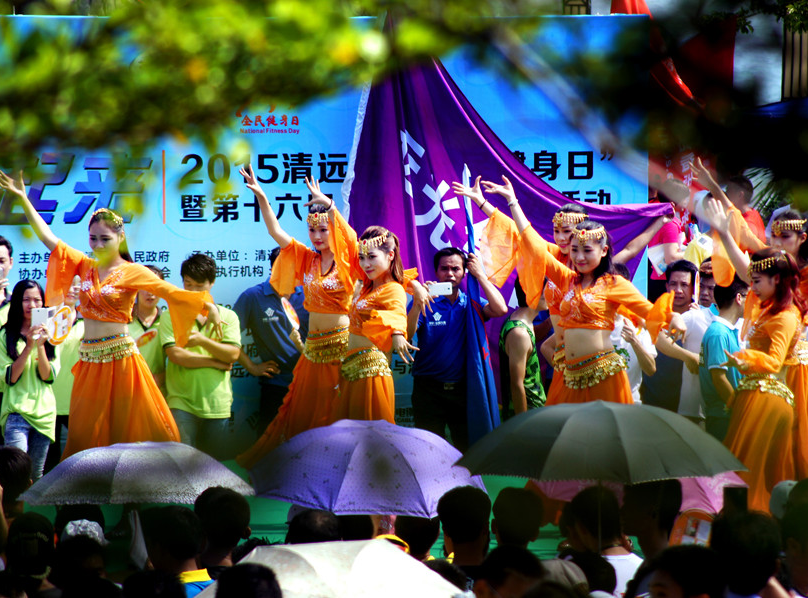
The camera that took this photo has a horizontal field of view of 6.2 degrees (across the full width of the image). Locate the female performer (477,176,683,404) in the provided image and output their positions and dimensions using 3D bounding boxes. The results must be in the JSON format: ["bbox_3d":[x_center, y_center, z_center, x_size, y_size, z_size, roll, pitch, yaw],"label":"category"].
[{"bbox_3d":[0.877,0.274,37.500,1.000,1.760,0.500,2,5,25],"label":"female performer"}]

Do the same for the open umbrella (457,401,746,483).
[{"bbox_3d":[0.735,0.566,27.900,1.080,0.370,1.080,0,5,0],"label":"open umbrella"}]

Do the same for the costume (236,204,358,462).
[{"bbox_3d":[-0.539,0.318,38.000,0.600,1.520,0.500,2,5,20],"label":"costume"}]

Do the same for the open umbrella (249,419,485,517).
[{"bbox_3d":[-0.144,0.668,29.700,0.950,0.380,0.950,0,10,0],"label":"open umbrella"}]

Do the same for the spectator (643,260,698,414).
[{"bbox_3d":[1.431,0.645,40.300,0.500,1.700,0.350,0,5,0],"label":"spectator"}]

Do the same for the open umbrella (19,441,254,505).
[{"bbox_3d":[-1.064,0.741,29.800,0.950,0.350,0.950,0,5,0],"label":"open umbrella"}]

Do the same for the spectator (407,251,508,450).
[{"bbox_3d":[0.281,0.575,40.200,0.540,1.700,0.420,0,5,3],"label":"spectator"}]

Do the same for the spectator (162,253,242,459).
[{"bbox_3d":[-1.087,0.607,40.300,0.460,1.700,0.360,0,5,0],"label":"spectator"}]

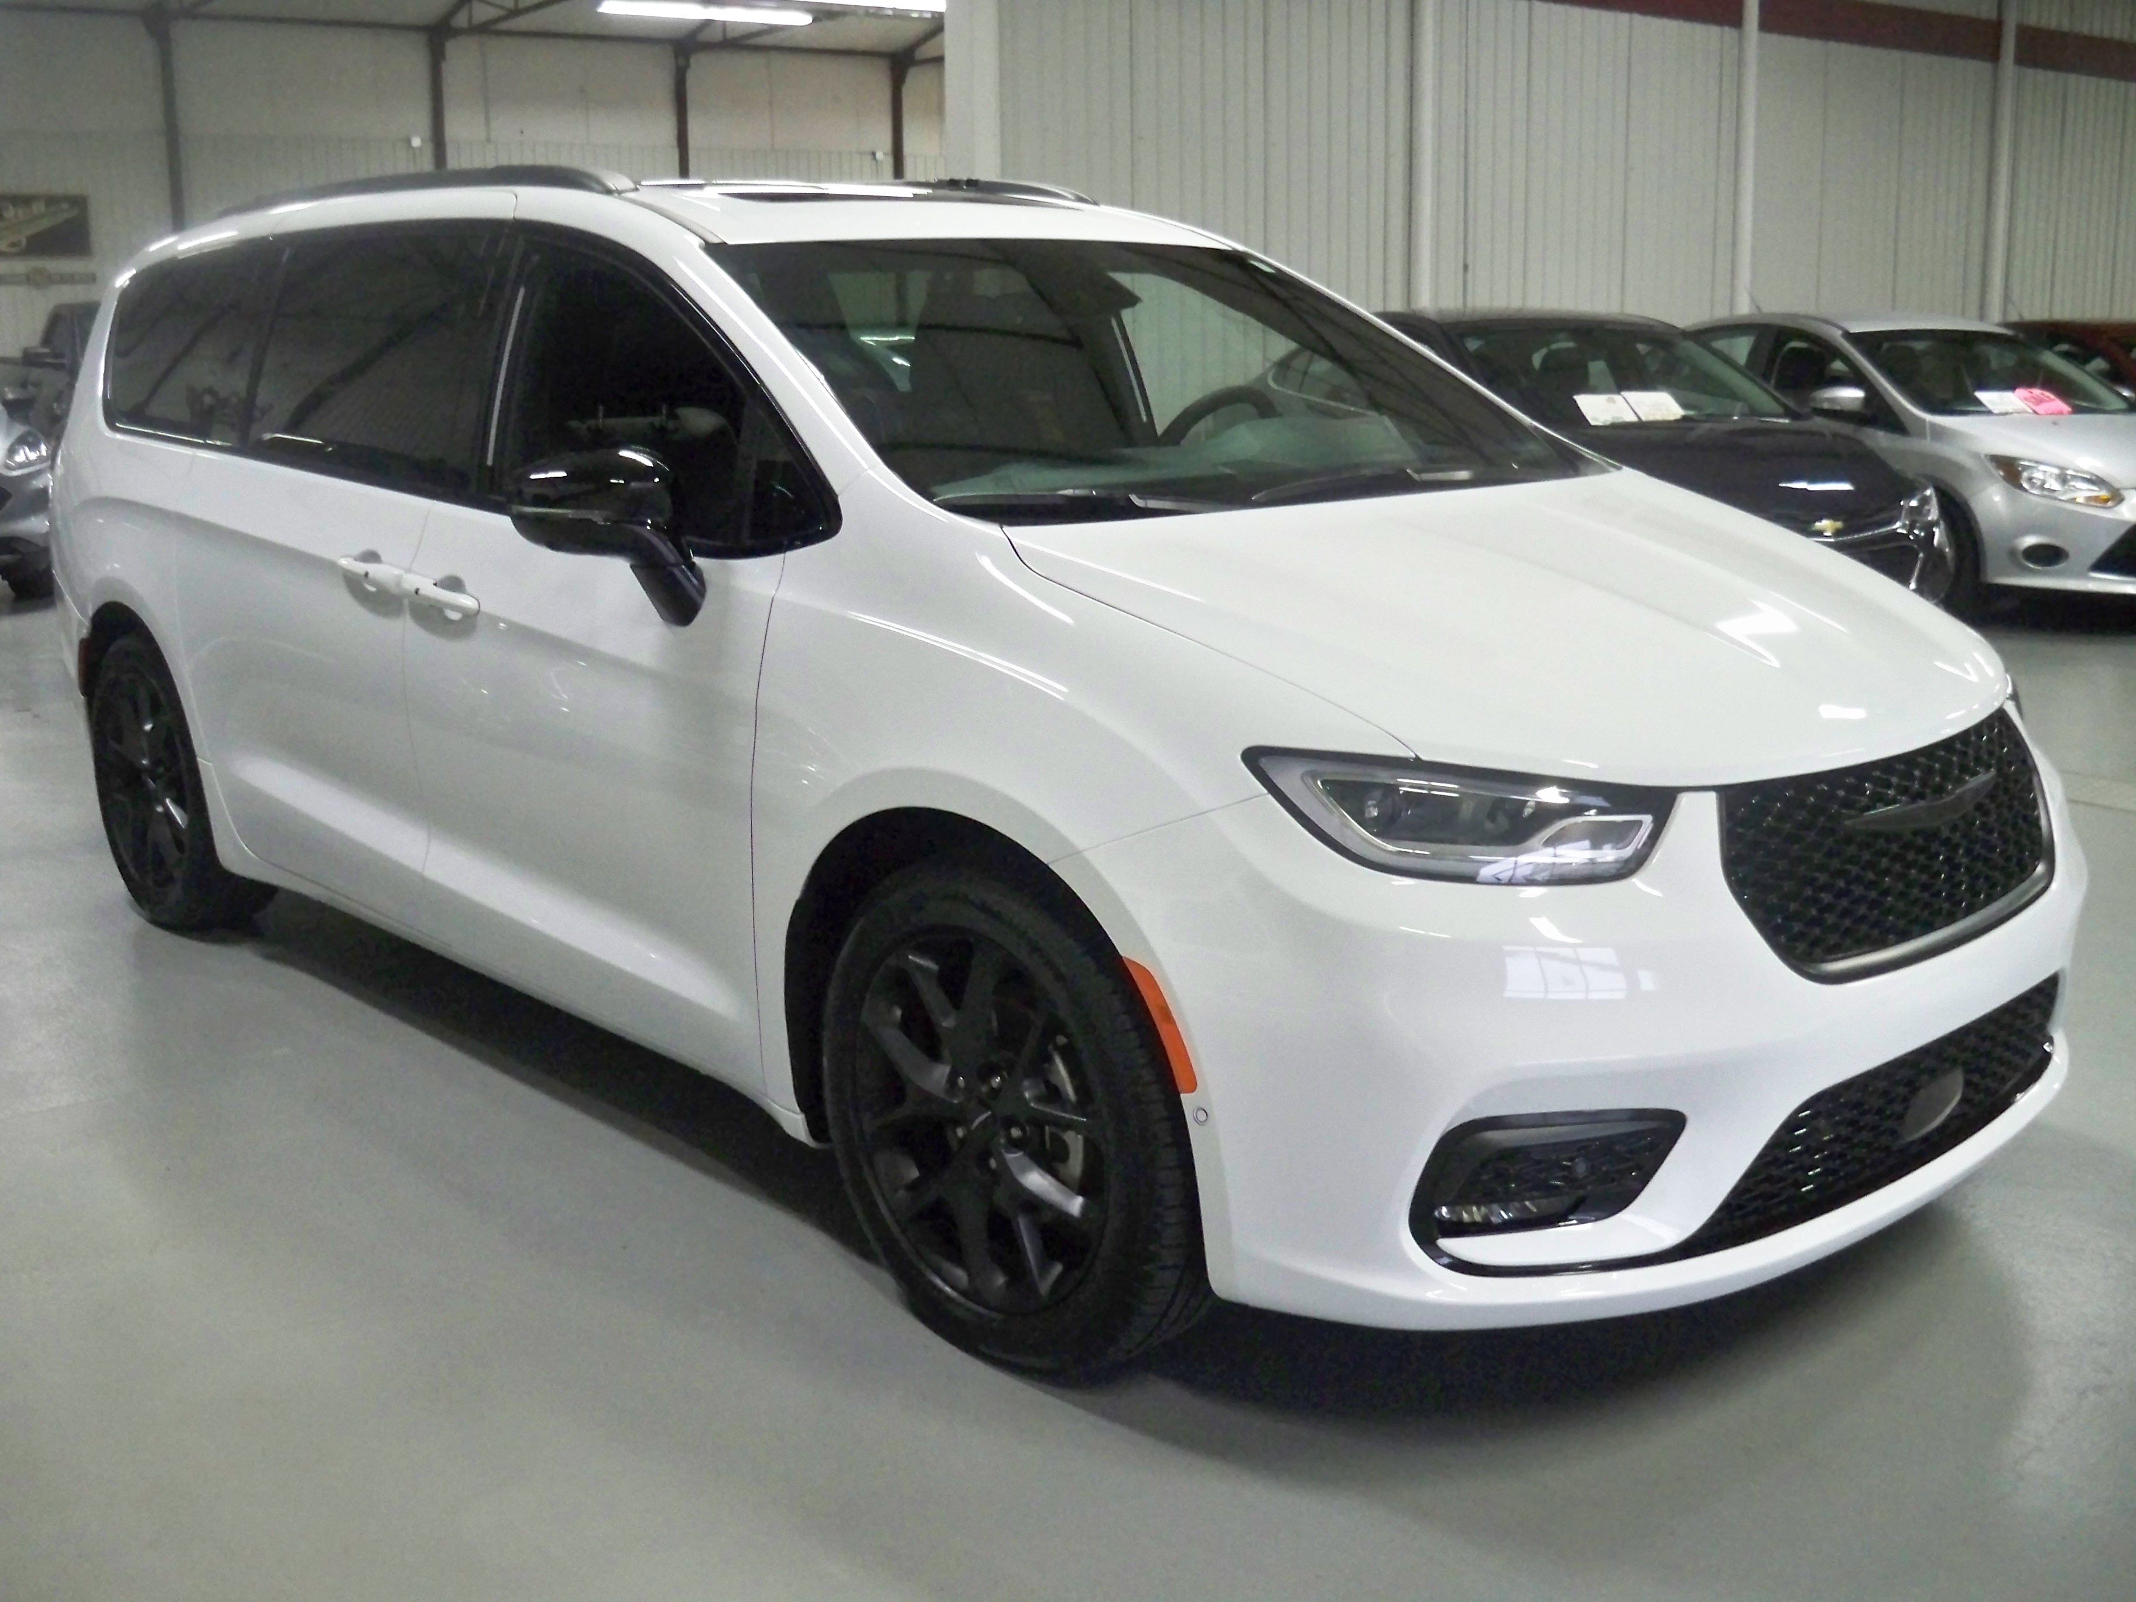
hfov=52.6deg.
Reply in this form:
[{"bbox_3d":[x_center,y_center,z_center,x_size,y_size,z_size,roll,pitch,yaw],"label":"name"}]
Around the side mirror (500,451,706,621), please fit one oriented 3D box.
[{"bbox_3d":[-0.711,-0.410,3.322,0.250,0.280,0.200,-10,16,-42],"label":"side mirror"}]

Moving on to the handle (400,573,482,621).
[{"bbox_3d":[-1.127,-0.369,3.851,0.060,0.050,0.280,-10,16,-42],"label":"handle"}]

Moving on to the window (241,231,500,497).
[{"bbox_3d":[-1.388,-0.875,4.245,0.080,0.500,1.130,13,0,-44],"label":"window"}]

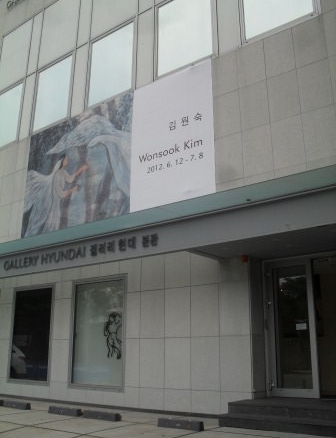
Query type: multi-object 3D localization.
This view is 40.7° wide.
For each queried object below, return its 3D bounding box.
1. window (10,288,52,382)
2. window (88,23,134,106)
[{"bbox_3d":[-3.328,2.794,11.014,1.440,2.130,0.120,-12,-20,35],"label":"window"},{"bbox_3d":[-1.445,-3.895,11.495,1.500,1.910,0.120,-12,-20,35],"label":"window"}]

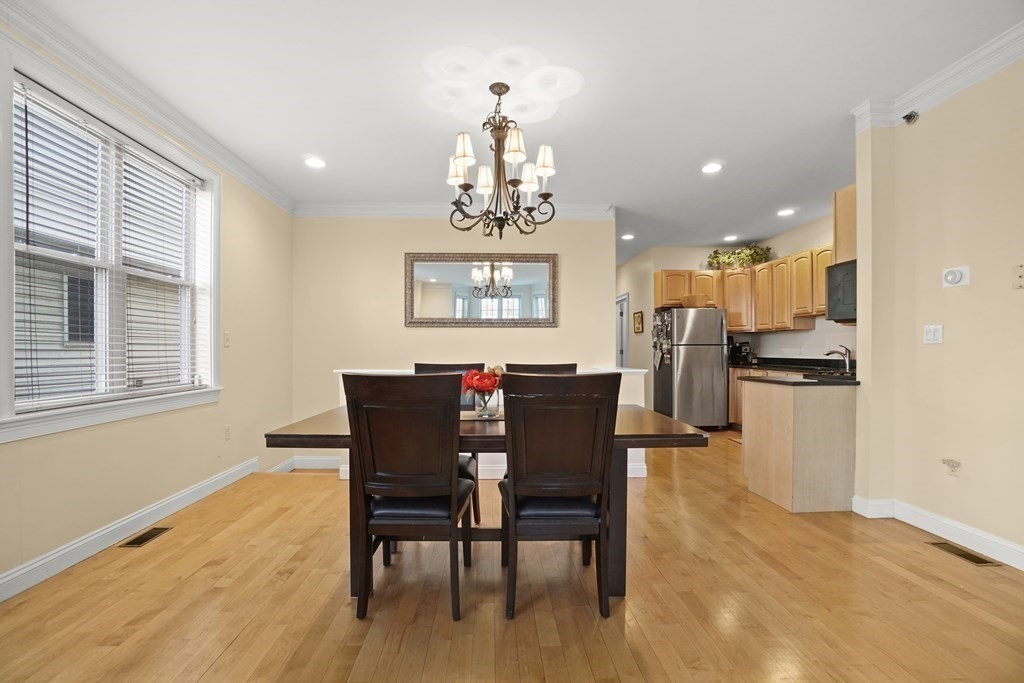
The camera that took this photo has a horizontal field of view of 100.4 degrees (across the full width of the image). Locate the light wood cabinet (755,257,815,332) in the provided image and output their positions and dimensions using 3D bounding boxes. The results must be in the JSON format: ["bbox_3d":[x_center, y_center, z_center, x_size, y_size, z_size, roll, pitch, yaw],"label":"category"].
[{"bbox_3d":[3.685,-0.604,5.788,0.320,0.920,0.760,0,-1,-3],"label":"light wood cabinet"}]

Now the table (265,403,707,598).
[{"bbox_3d":[-0.110,0.799,2.350,1.950,0.763,0.950,0,-1,-2],"label":"table"}]

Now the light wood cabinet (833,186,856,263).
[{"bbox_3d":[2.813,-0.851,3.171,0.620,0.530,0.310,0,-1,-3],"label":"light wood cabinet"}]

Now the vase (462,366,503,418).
[{"bbox_3d":[-0.185,0.280,2.429,0.220,0.290,0.200,0,-1,-3],"label":"vase"}]

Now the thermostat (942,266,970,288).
[{"bbox_3d":[2.589,-0.379,2.502,0.035,0.110,0.140,0,-1,-3],"label":"thermostat"}]

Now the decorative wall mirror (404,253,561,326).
[{"bbox_3d":[-0.347,-0.584,4.850,1.745,0.850,0.040,0,-1,-3],"label":"decorative wall mirror"}]

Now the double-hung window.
[{"bbox_3d":[-2.387,-0.439,2.675,0.130,1.630,1.470,0,-1,-3],"label":"double-hung window"}]

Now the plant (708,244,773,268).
[{"bbox_3d":[3.381,-1.229,6.355,0.840,0.380,0.400,-1,-1,37],"label":"plant"}]

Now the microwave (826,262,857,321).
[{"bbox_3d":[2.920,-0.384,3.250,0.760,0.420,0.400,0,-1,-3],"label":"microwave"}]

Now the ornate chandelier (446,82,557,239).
[{"bbox_3d":[-0.068,-1.093,2.645,0.670,0.925,0.670,0,-1,-3],"label":"ornate chandelier"}]

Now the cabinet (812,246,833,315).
[{"bbox_3d":[3.651,-0.690,4.799,0.320,0.760,0.310,0,-1,-3],"label":"cabinet"}]

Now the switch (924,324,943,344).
[{"bbox_3d":[2.585,-0.045,2.620,0.012,0.116,0.116,0,-1,-3],"label":"switch"}]

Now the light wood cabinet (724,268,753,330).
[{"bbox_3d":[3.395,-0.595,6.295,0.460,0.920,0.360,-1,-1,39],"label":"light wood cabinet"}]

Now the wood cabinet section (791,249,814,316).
[{"bbox_3d":[3.778,-0.708,5.333,0.320,0.775,0.380,0,-1,-2],"label":"wood cabinet section"}]

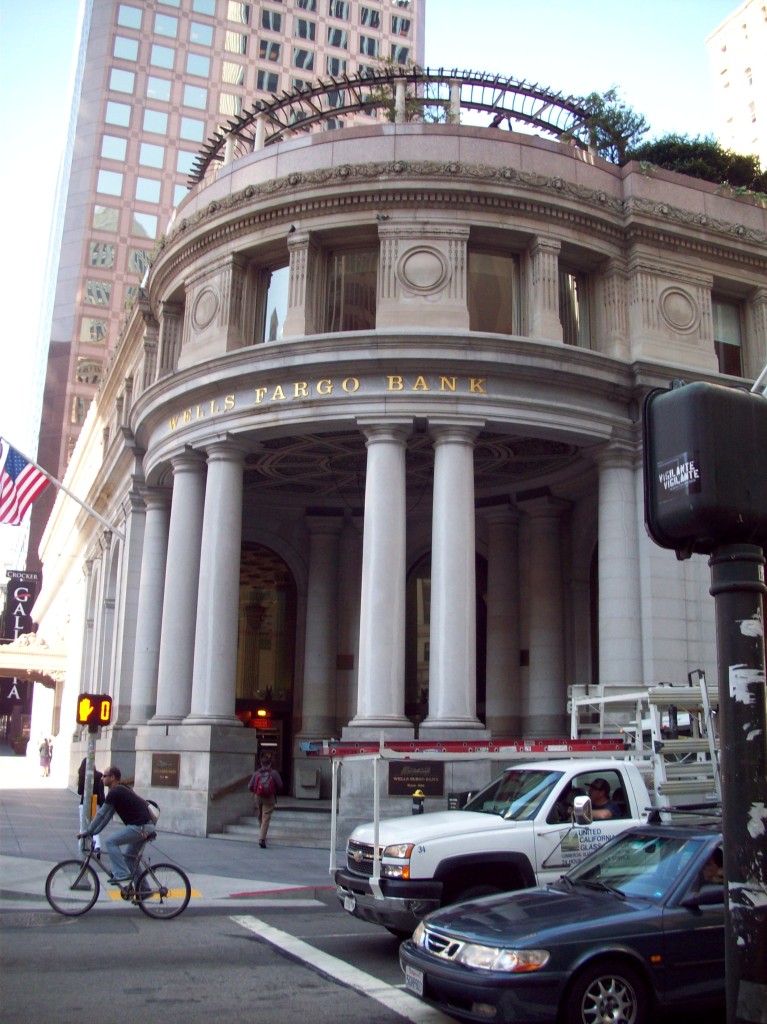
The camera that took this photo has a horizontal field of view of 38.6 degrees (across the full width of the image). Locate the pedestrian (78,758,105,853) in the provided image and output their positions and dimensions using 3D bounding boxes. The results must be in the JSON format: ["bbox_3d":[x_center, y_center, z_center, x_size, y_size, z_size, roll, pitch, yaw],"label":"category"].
[{"bbox_3d":[-5.054,5.097,18.934,0.540,1.660,0.420,5,-12,-16],"label":"pedestrian"}]

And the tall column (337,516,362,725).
[{"bbox_3d":[-0.419,3.257,31.408,1.280,6.280,1.280,1,-12,0],"label":"tall column"}]

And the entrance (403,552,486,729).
[{"bbox_3d":[1.764,4.881,33.012,2.650,7.640,0.600,-4,-14,23],"label":"entrance"}]

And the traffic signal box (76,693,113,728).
[{"bbox_3d":[-4.001,2.730,15.148,0.490,0.443,0.260,6,-13,-20],"label":"traffic signal box"}]

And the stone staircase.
[{"bbox_3d":[-1.940,6.340,22.052,2.850,0.660,1.400,-4,-13,22],"label":"stone staircase"}]

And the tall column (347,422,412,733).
[{"bbox_3d":[0.035,1.309,22.521,1.300,6.250,1.300,1,-12,0],"label":"tall column"}]

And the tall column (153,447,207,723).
[{"bbox_3d":[-5.009,1.802,26.858,1.370,6.760,1.370,13,-17,-40],"label":"tall column"}]

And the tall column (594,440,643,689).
[{"bbox_3d":[5.473,1.753,25.378,1.220,6.760,1.220,9,-15,-30],"label":"tall column"}]

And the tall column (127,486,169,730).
[{"bbox_3d":[-5.929,2.538,28.829,1.280,6.250,1.280,-1,-12,11],"label":"tall column"}]

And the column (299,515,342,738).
[{"bbox_3d":[-1.923,3.515,33.902,1.350,6.760,1.350,2,-13,0],"label":"column"}]

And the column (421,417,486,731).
[{"bbox_3d":[1.520,1.316,23.964,1.370,6.760,1.370,2,-13,-1],"label":"column"}]

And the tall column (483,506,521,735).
[{"bbox_3d":[3.274,2.994,29.843,1.280,6.280,1.280,0,-12,6],"label":"tall column"}]

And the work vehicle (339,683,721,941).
[{"bbox_3d":[2.382,3.419,12.428,5.700,2.750,2.070,6,-13,-21],"label":"work vehicle"}]

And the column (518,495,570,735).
[{"bbox_3d":[4.597,3.008,30.915,1.350,6.760,1.350,-4,-14,23],"label":"column"}]

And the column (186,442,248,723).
[{"bbox_3d":[-3.875,1.570,25.713,1.370,6.760,1.370,2,-13,0],"label":"column"}]

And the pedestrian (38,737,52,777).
[{"bbox_3d":[-14.816,10.772,47.950,0.580,1.670,0.420,6,-13,-22],"label":"pedestrian"}]

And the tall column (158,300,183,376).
[{"bbox_3d":[-5.874,-4.535,30.152,0.720,2.580,0.580,8,-14,-26],"label":"tall column"}]

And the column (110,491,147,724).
[{"bbox_3d":[-6.448,2.693,29.462,1.200,6.250,1.100,6,-13,-22],"label":"column"}]

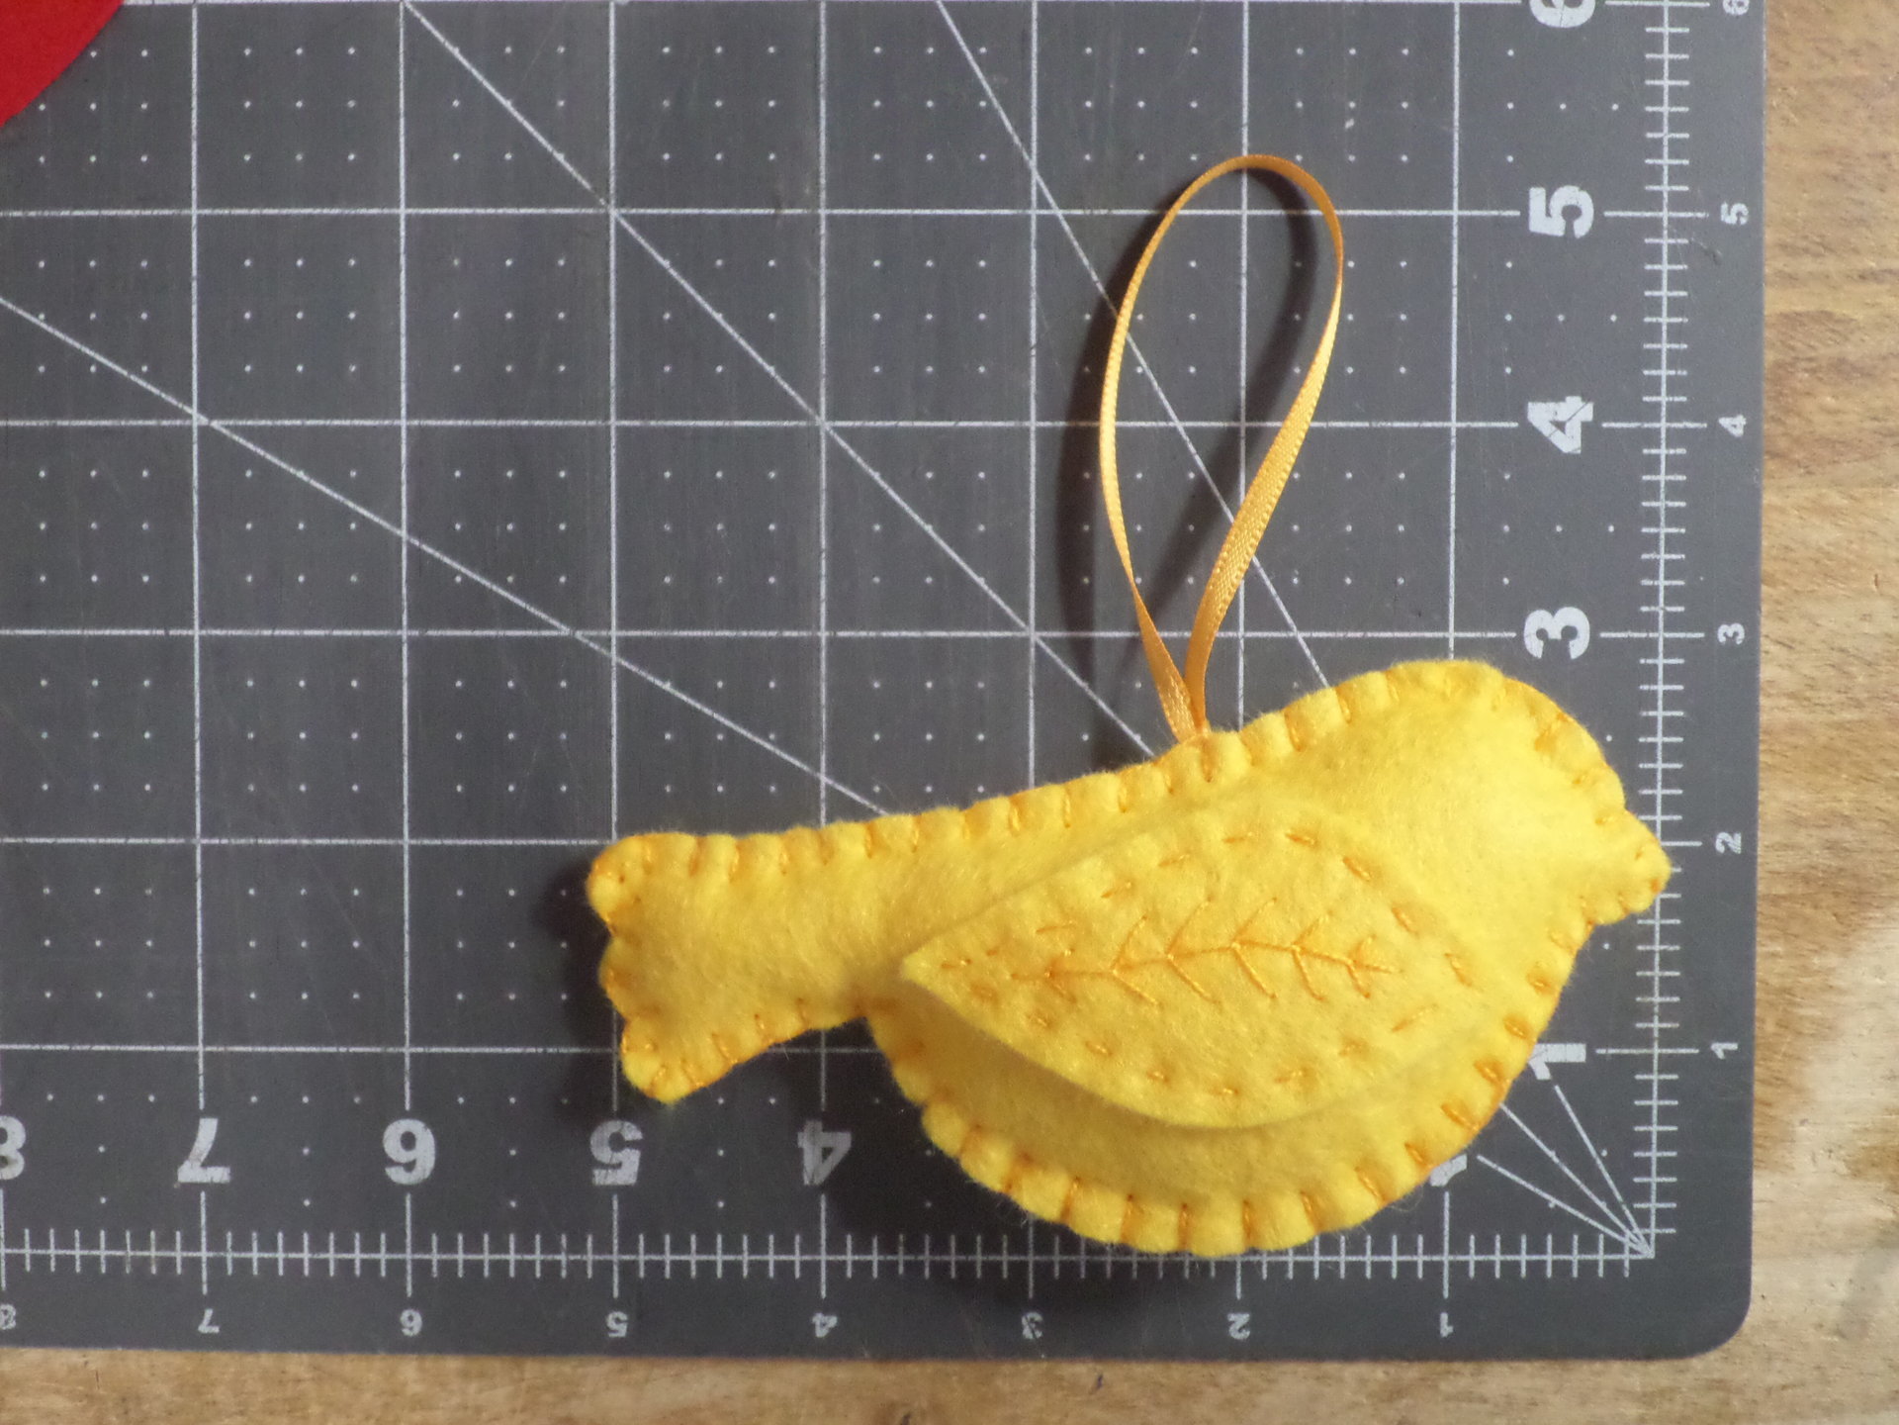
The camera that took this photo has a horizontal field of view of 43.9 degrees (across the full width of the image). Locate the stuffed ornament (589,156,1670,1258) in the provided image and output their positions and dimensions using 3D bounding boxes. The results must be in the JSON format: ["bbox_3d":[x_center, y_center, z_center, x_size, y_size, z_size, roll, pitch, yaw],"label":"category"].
[{"bbox_3d":[0.021,0.000,0.273,0.126,0.026,0.128,0,92,0],"label":"stuffed ornament"}]

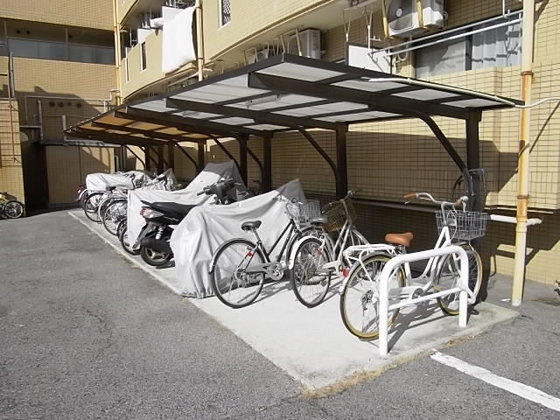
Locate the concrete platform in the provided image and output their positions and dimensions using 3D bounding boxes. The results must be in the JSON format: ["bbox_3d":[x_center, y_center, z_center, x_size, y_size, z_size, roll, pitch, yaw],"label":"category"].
[{"bbox_3d":[-1.999,0.559,8.555,2.450,0.100,12.000,-5,8,-32],"label":"concrete platform"}]

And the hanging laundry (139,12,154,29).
[{"bbox_3d":[-4.485,-6.333,14.675,0.400,0.700,0.600,-5,8,-34],"label":"hanging laundry"}]

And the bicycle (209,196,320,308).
[{"bbox_3d":[-0.042,0.408,4.743,0.550,1.050,1.760,5,9,39],"label":"bicycle"}]

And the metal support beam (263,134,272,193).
[{"bbox_3d":[-0.195,-0.369,7.627,0.100,1.900,0.100,-5,8,-32],"label":"metal support beam"}]

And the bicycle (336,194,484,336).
[{"bbox_3d":[1.229,0.504,3.791,1.760,1.050,0.550,-5,8,-29],"label":"bicycle"}]

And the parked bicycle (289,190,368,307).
[{"bbox_3d":[0.640,0.396,4.764,0.550,1.050,1.760,4,8,34],"label":"parked bicycle"}]

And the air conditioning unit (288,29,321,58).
[{"bbox_3d":[0.458,-3.066,8.481,0.290,0.570,0.760,-5,8,-32],"label":"air conditioning unit"}]

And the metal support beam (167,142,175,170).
[{"bbox_3d":[-2.953,-0.844,11.932,0.100,1.900,0.100,-5,8,-32],"label":"metal support beam"}]

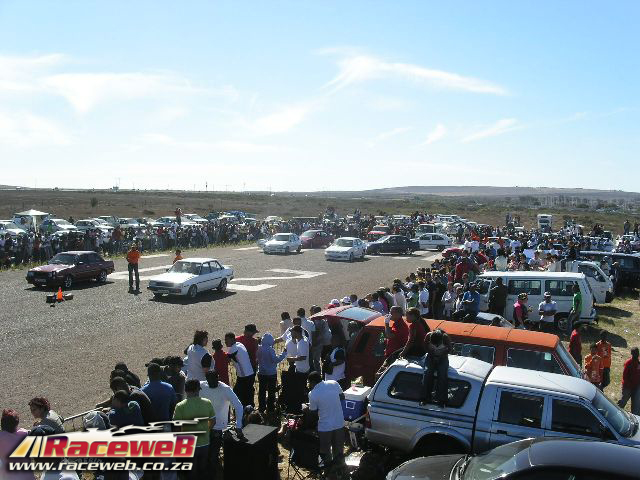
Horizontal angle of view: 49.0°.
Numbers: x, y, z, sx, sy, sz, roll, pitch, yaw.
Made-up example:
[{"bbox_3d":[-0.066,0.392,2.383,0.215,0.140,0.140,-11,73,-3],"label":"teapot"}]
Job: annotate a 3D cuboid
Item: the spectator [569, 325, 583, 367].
[{"bbox_3d":[5.240,2.560,14.409,0.360,1.720,0.480,3,5,41],"label":"spectator"}]

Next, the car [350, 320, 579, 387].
[{"bbox_3d":[2.981,2.787,14.016,4.500,1.930,1.800,5,5,22],"label":"car"}]

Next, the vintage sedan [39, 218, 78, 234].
[{"bbox_3d":[-23.700,-1.200,64.000,4.200,1.400,1.660,4,5,42],"label":"vintage sedan"}]

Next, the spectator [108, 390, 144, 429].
[{"bbox_3d":[-2.580,2.832,9.416,0.500,1.660,0.380,-2,4,-27],"label":"spectator"}]

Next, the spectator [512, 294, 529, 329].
[{"bbox_3d":[6.058,2.405,21.353,0.340,1.600,0.460,1,4,9],"label":"spectator"}]

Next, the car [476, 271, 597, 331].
[{"bbox_3d":[7.250,2.090,25.100,4.500,1.930,1.840,1,4,3],"label":"car"}]

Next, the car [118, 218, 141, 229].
[{"bbox_3d":[-19.318,-1.296,69.073,4.200,1.430,1.670,2,4,28],"label":"car"}]

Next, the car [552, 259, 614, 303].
[{"bbox_3d":[8.787,1.680,27.379,4.800,1.900,1.750,0,4,7],"label":"car"}]

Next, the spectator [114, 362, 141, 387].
[{"bbox_3d":[-2.921,2.693,10.813,0.500,1.640,0.500,2,4,28],"label":"spectator"}]

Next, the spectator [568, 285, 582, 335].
[{"bbox_3d":[8.194,2.202,22.603,0.480,1.680,0.460,0,4,-3],"label":"spectator"}]

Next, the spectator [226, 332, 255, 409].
[{"bbox_3d":[-1.517,2.573,13.408,0.600,1.630,0.500,2,5,30],"label":"spectator"}]

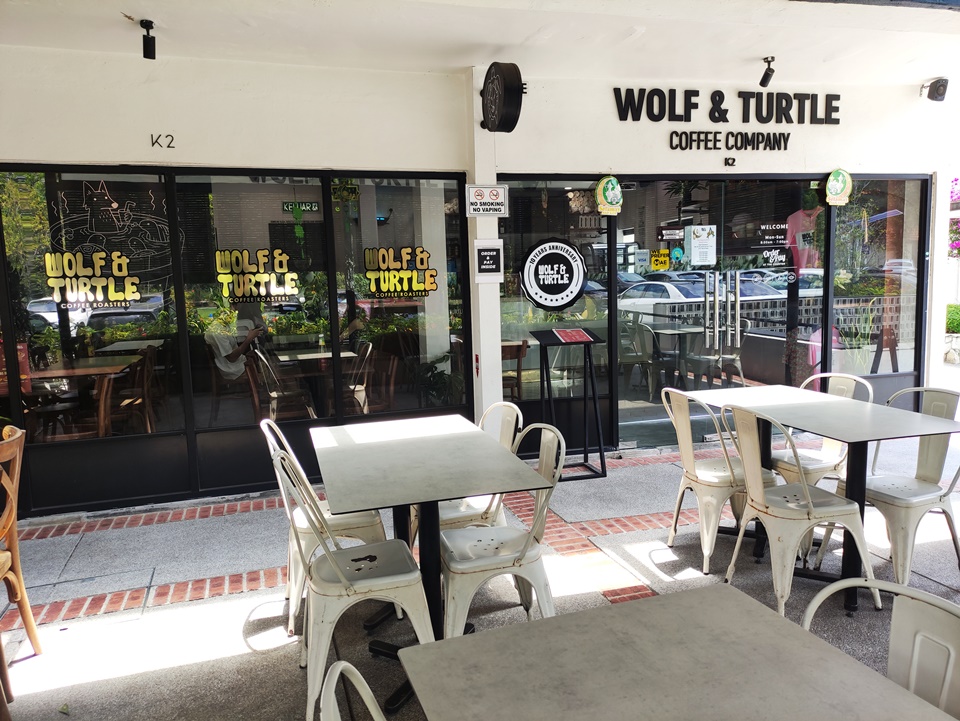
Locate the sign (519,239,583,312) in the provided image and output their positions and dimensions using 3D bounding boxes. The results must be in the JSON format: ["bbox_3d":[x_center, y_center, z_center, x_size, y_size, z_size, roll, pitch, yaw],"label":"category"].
[{"bbox_3d":[0.540,-0.627,5.041,0.530,0.540,0.010,-4,7,-16],"label":"sign"}]

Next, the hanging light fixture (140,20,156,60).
[{"bbox_3d":[-1.766,-1.699,3.699,0.070,0.185,0.110,-4,7,-16],"label":"hanging light fixture"}]

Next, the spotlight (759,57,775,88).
[{"bbox_3d":[1.961,-1.964,4.748,0.075,0.185,0.125,-4,7,-16],"label":"spotlight"}]

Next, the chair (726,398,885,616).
[{"bbox_3d":[1.330,0.595,2.936,0.500,0.840,0.440,-4,7,-14],"label":"chair"}]

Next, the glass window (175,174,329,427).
[{"bbox_3d":[-1.433,-0.370,4.475,0.893,1.595,0.050,-4,7,-16],"label":"glass window"}]

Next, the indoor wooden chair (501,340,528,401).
[{"bbox_3d":[0.147,0.241,6.127,0.430,0.820,0.460,-4,7,-16],"label":"indoor wooden chair"}]

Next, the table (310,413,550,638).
[{"bbox_3d":[-0.248,0.722,2.683,0.690,0.754,1.200,-4,7,-16],"label":"table"}]

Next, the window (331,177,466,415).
[{"bbox_3d":[-0.534,-0.430,4.739,0.870,1.588,0.050,-4,7,-16],"label":"window"}]

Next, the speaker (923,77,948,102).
[{"bbox_3d":[3.740,-2.210,5.677,0.120,0.190,0.140,-2,20,-2],"label":"speaker"}]

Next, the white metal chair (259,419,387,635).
[{"bbox_3d":[-0.624,0.657,2.946,0.500,0.840,0.430,-4,7,-16],"label":"white metal chair"}]

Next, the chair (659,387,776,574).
[{"bbox_3d":[1.177,0.546,3.357,0.500,0.840,0.440,-3,7,-12],"label":"chair"}]

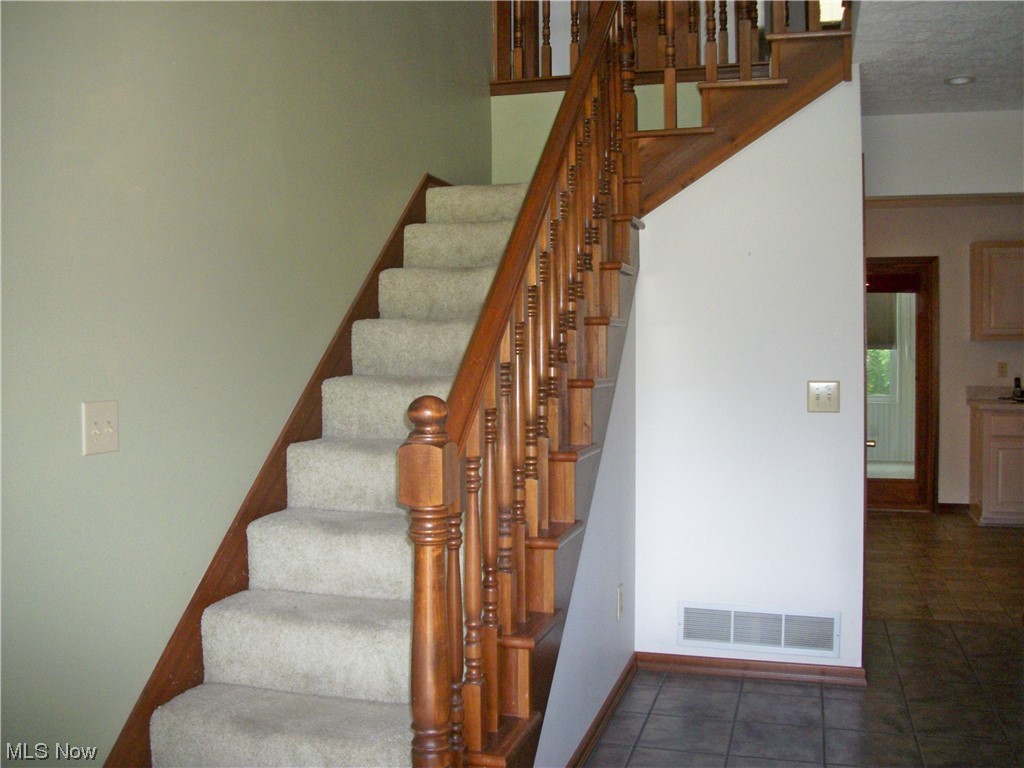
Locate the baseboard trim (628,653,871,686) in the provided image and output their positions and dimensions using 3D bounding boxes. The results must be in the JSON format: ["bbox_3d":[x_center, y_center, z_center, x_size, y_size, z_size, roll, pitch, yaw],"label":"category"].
[{"bbox_3d":[0.931,1.134,3.751,0.898,0.072,0.022,0,2,17],"label":"baseboard trim"}]

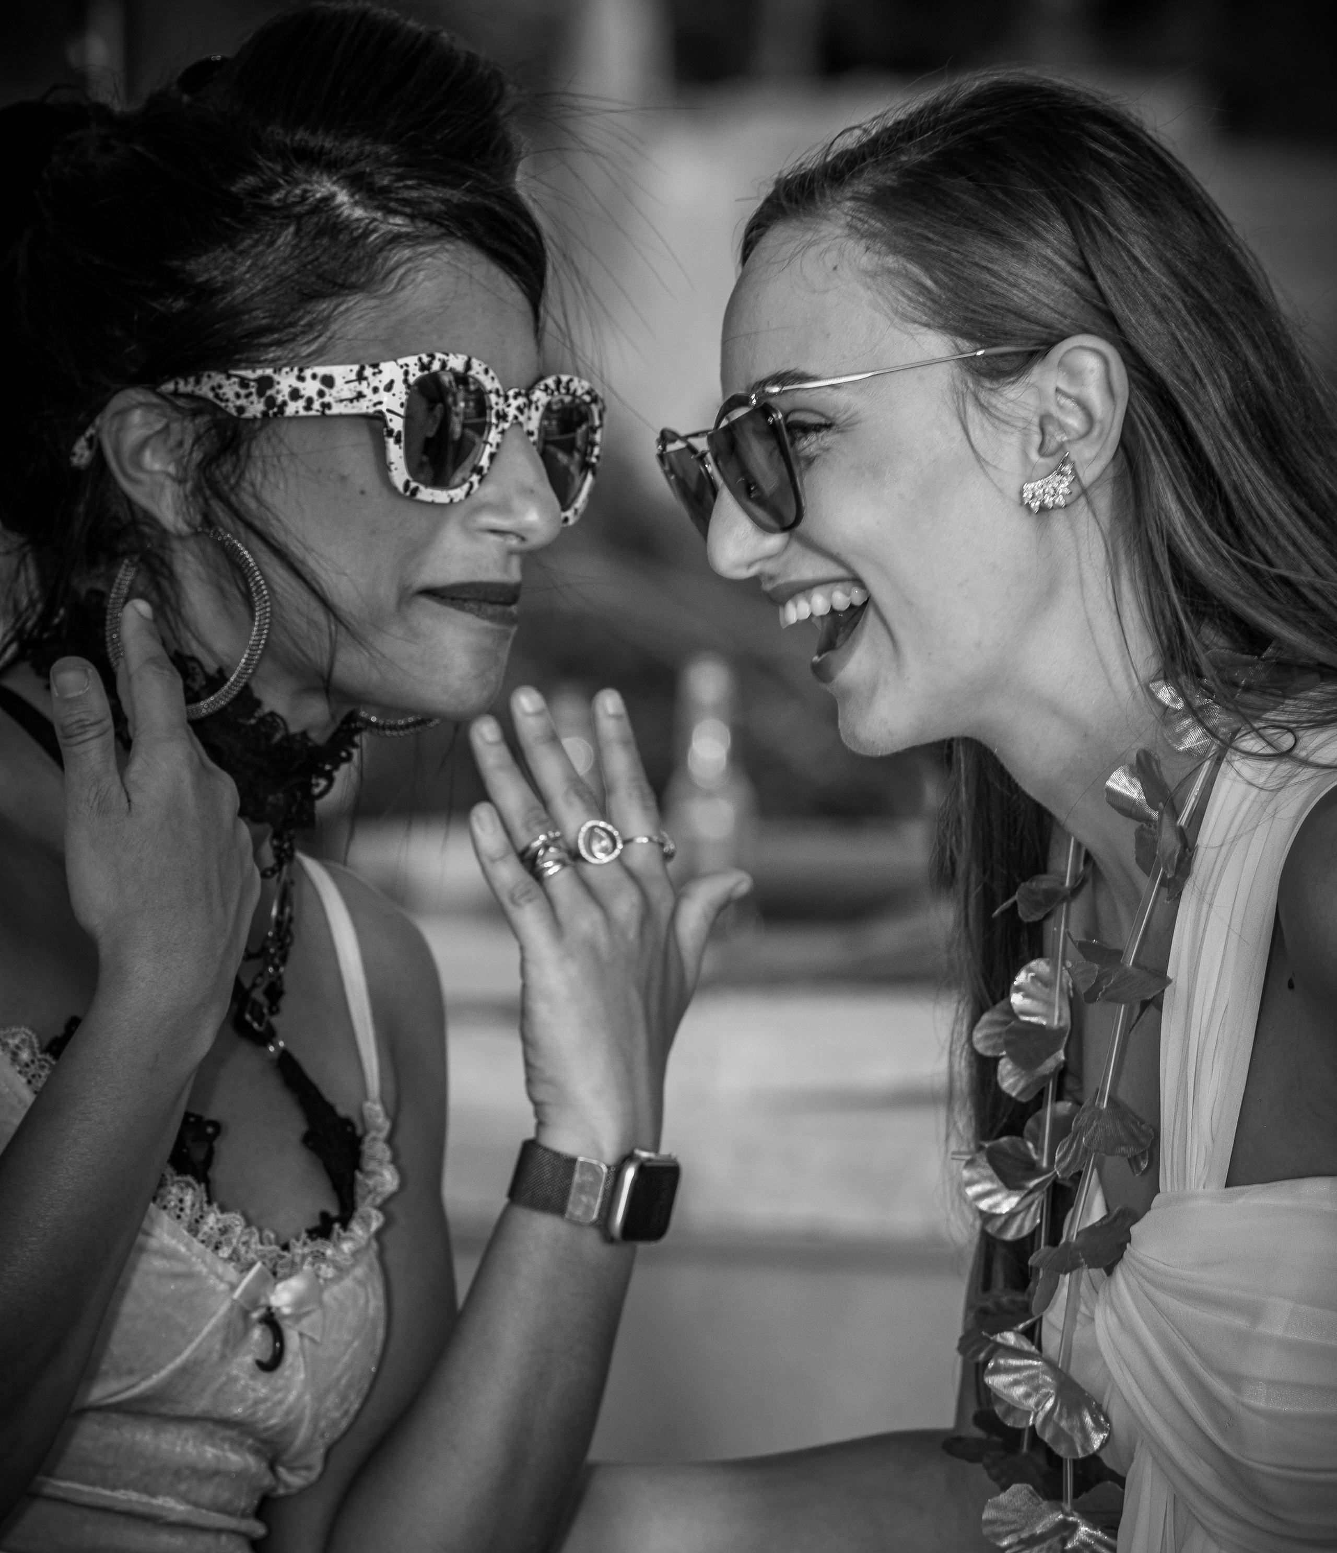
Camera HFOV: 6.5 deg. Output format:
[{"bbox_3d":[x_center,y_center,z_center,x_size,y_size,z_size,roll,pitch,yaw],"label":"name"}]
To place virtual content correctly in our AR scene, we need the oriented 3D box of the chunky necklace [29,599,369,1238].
[{"bbox_3d":[-0.168,0.050,4.200,0.125,0.220,0.130,1,9,-42],"label":"chunky necklace"}]

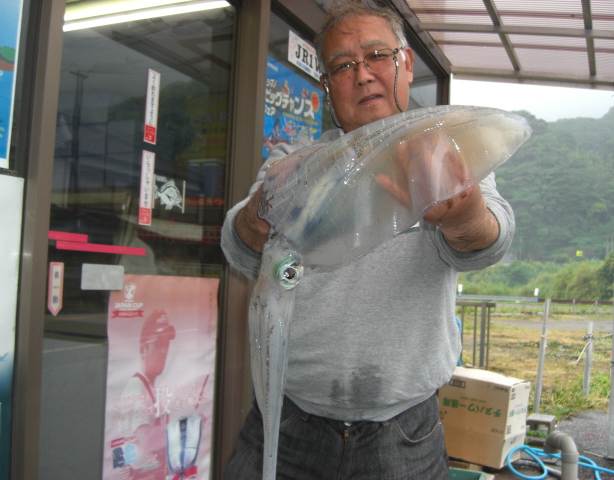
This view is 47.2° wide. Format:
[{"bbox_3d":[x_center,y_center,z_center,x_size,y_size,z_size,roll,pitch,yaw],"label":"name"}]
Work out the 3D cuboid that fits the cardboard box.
[{"bbox_3d":[1.037,1.050,4.183,0.422,0.463,0.334,6,-1,36],"label":"cardboard box"}]

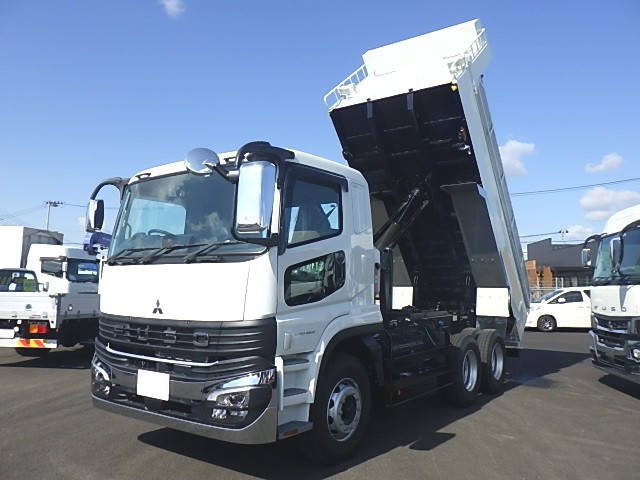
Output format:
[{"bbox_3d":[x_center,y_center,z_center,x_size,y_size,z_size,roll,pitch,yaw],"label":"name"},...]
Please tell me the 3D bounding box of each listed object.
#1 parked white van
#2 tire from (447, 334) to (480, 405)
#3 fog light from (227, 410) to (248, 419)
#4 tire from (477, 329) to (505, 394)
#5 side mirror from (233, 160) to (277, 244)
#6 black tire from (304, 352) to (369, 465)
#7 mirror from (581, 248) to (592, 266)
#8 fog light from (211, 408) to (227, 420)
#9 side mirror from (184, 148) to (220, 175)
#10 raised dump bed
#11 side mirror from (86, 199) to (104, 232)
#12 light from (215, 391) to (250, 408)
[{"bbox_3d":[11.105,3.043,22.778,4.880,1.880,1.840,1,-5,0],"label":"parked white van"},{"bbox_3d":[2.122,1.945,7.735,0.280,1.030,1.030,-3,-7,36],"label":"tire"},{"bbox_3d":[-0.670,1.434,4.254,0.170,0.055,0.070,-2,-6,28],"label":"fog light"},{"bbox_3d":[2.881,2.051,8.757,0.280,1.030,1.030,-3,-7,36],"label":"tire"},{"bbox_3d":[-0.503,-0.310,4.070,0.270,0.580,0.170,-2,-6,24],"label":"side mirror"},{"bbox_3d":[0.151,1.681,5.194,0.280,1.030,1.030,-3,-7,36],"label":"black tire"},{"bbox_3d":[5.566,0.376,10.800,0.130,0.370,0.220,0,-6,13],"label":"mirror"},{"bbox_3d":[-0.850,1.461,4.335,0.140,0.090,0.070,-2,-6,28],"label":"fog light"},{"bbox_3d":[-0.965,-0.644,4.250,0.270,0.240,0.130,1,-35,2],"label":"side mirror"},{"bbox_3d":[2.391,-0.816,10.206,2.470,5.620,1.920,-3,32,36],"label":"raised dump bed"},{"bbox_3d":[-2.512,-0.277,5.800,0.220,0.380,0.130,-5,-8,44],"label":"side mirror"},{"bbox_3d":[-0.726,1.323,4.295,0.290,0.130,0.110,-2,-6,28],"label":"light"}]

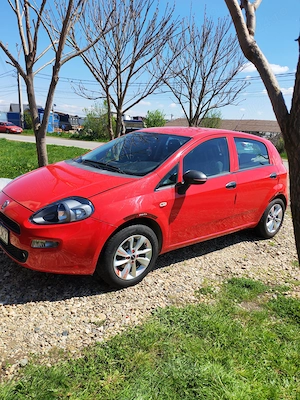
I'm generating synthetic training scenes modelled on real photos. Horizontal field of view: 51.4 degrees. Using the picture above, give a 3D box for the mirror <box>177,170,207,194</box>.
[{"bbox_3d":[0.396,-0.159,2.950,0.210,0.235,0.210,-7,18,-40],"label":"mirror"}]

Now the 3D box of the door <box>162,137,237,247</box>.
[{"bbox_3d":[0.558,-0.113,3.319,1.120,1.170,0.230,-7,18,-40],"label":"door"}]

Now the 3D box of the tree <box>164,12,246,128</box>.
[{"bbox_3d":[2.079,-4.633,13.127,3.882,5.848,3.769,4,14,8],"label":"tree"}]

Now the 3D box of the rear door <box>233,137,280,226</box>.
[{"bbox_3d":[1.316,-0.226,3.953,1.000,1.130,0.230,-7,18,-40],"label":"rear door"}]

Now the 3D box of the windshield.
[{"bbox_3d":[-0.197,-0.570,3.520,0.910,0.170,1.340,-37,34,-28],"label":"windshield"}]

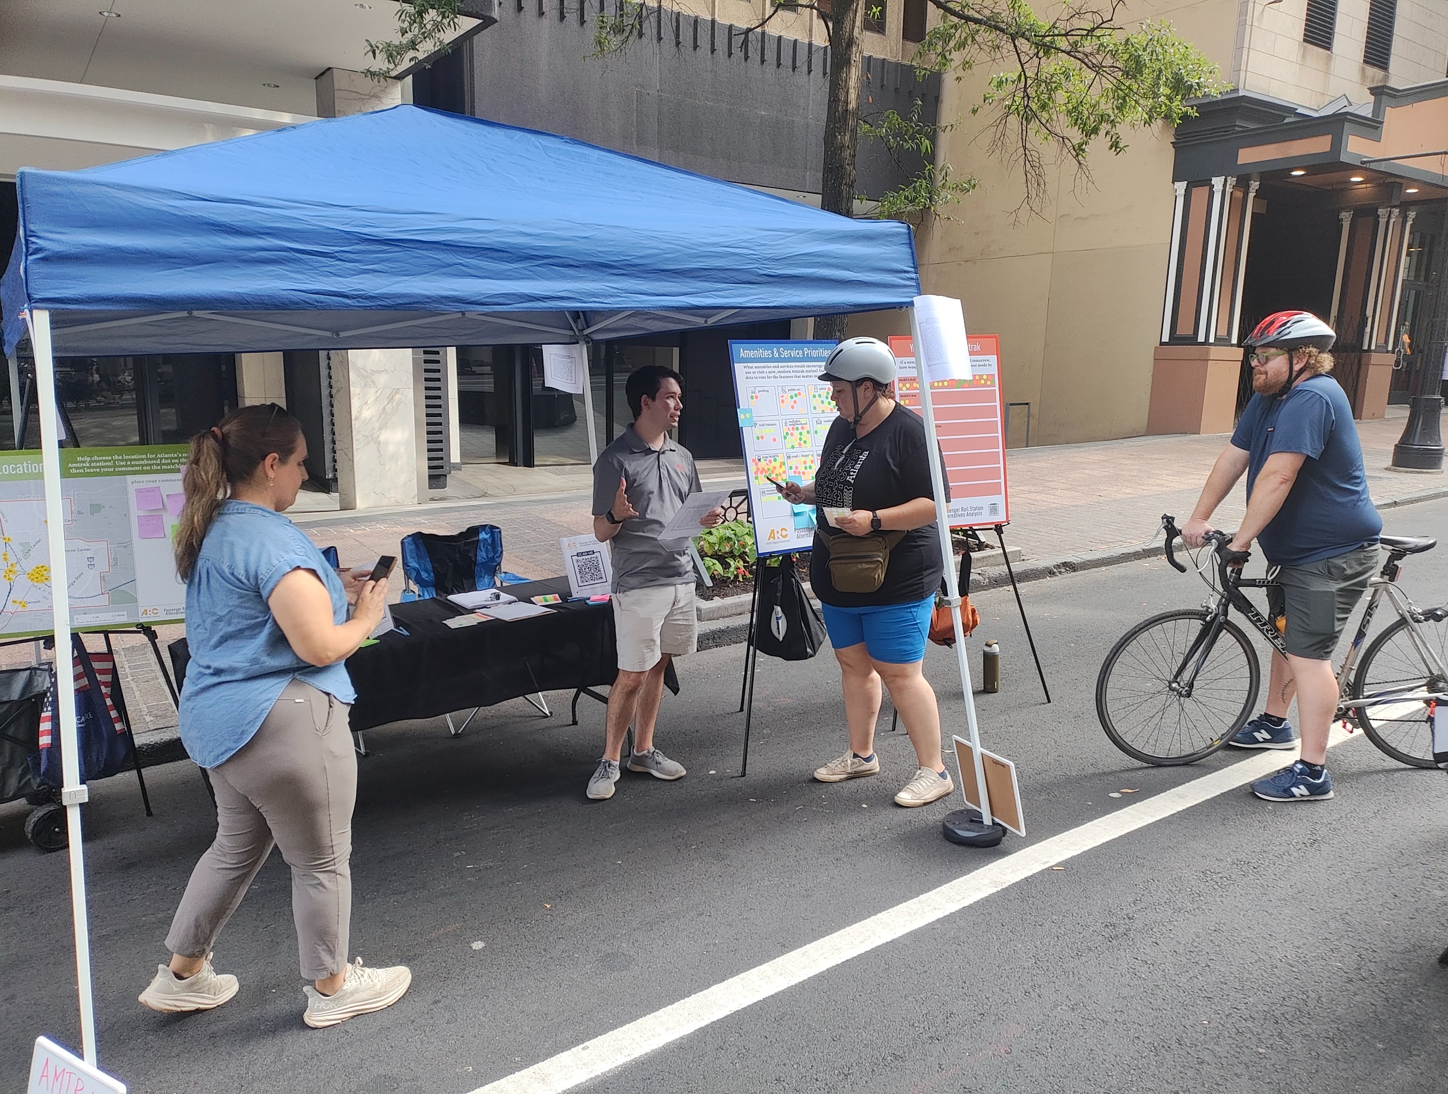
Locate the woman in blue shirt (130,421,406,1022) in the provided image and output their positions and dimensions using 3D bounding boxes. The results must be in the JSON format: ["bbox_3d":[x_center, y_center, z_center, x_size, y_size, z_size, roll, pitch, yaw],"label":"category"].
[{"bbox_3d":[-1.165,0.437,2.695,0.710,1.590,0.490,-3,13,-20],"label":"woman in blue shirt"}]

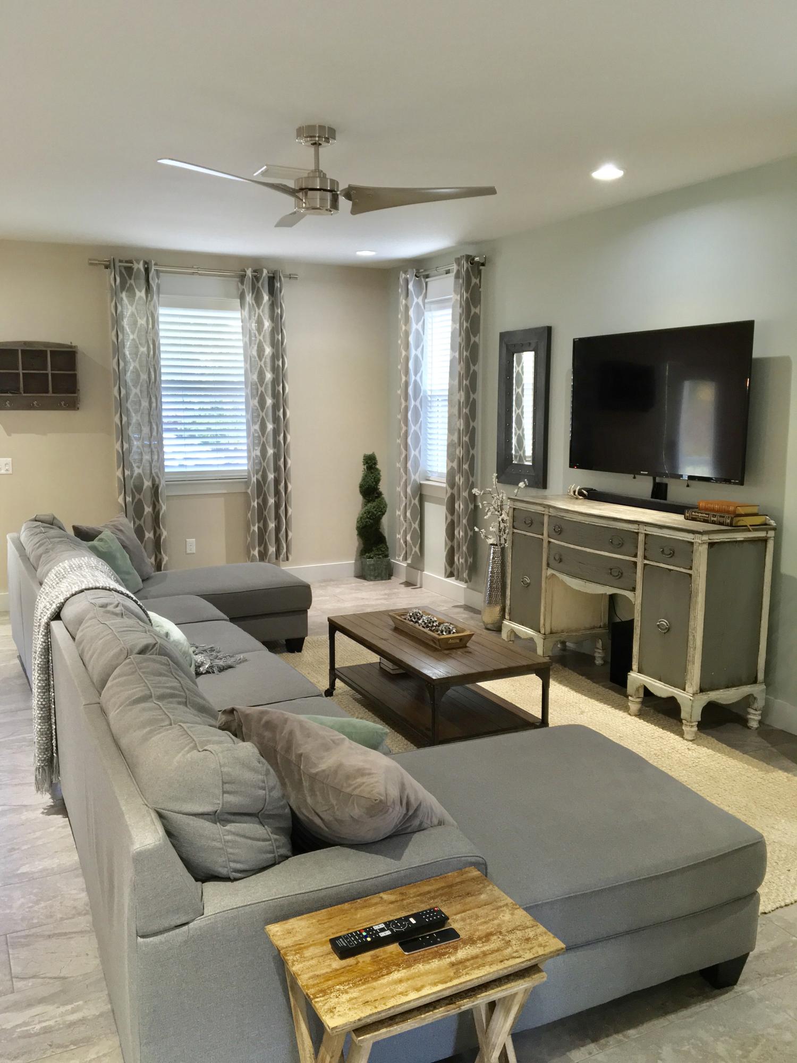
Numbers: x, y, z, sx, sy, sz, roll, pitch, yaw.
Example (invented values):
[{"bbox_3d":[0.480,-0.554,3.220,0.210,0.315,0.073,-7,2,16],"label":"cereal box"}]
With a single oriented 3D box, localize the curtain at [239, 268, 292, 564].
[{"bbox_3d":[-1.096,-0.931,7.422,0.361,2.413,0.117,-4,10,-27],"label":"curtain"}]

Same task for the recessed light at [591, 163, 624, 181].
[{"bbox_3d":[1.044,-1.783,4.455,0.160,0.030,0.160,-4,10,-27],"label":"recessed light"}]

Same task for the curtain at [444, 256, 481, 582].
[{"bbox_3d":[0.491,-0.813,6.681,0.109,2.393,0.302,-4,10,-27],"label":"curtain"}]

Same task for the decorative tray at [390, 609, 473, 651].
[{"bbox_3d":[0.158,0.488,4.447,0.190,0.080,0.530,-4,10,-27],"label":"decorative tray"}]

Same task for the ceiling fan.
[{"bbox_3d":[-0.373,-1.535,3.867,1.420,0.340,1.320,-3,9,-17],"label":"ceiling fan"}]

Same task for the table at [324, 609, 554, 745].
[{"bbox_3d":[0.156,0.748,4.471,0.610,0.445,1.180,-4,10,-27],"label":"table"}]

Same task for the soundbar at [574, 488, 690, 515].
[{"bbox_3d":[1.385,-0.169,5.052,0.084,0.057,1.091,-4,10,-27],"label":"soundbar"}]

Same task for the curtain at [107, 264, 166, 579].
[{"bbox_3d":[-2.016,-0.862,6.967,0.345,2.430,0.120,-4,10,-27],"label":"curtain"}]

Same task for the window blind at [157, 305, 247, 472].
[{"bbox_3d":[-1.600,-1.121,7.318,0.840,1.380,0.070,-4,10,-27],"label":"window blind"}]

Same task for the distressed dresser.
[{"bbox_3d":[1.229,0.382,5.045,0.507,1.030,1.636,-4,10,-27],"label":"distressed dresser"}]

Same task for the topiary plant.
[{"bbox_3d":[-0.220,-0.137,7.938,0.265,1.133,0.235,-4,10,-27],"label":"topiary plant"}]

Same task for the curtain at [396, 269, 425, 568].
[{"bbox_3d":[0.106,-0.918,7.419,0.109,2.426,0.319,-4,10,-27],"label":"curtain"}]

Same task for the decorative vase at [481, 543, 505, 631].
[{"bbox_3d":[0.687,0.384,6.370,0.178,0.604,0.178,0,9,0],"label":"decorative vase"}]

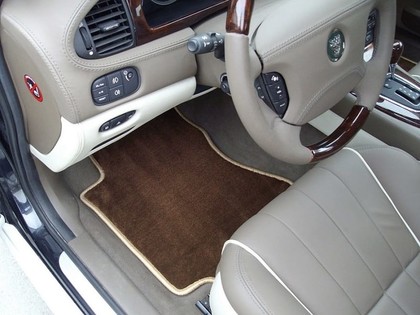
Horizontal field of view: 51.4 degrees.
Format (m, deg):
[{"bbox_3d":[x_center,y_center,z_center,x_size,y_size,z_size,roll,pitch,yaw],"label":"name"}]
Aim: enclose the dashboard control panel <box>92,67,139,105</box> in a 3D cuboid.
[{"bbox_3d":[-0.149,-0.114,0.671,0.085,0.048,0.025,-23,52,-26],"label":"dashboard control panel"}]

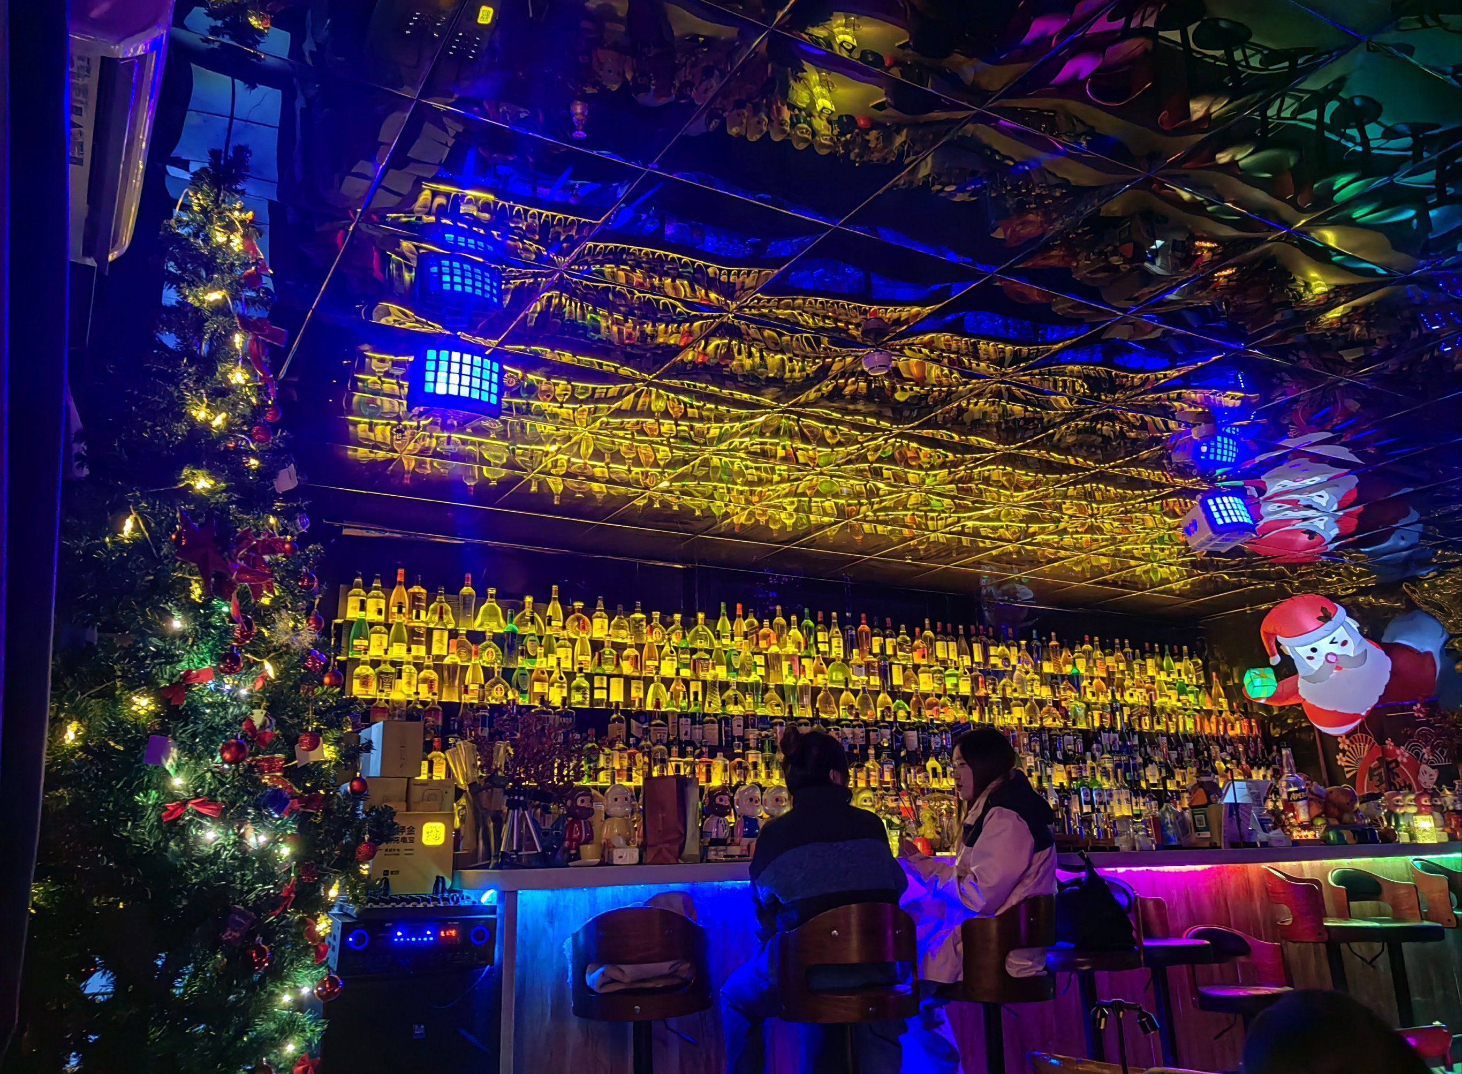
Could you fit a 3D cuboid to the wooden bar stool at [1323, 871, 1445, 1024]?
[{"bbox_3d":[2.865,1.920,4.877,0.390,0.974,0.410,2,-16,-14],"label":"wooden bar stool"}]

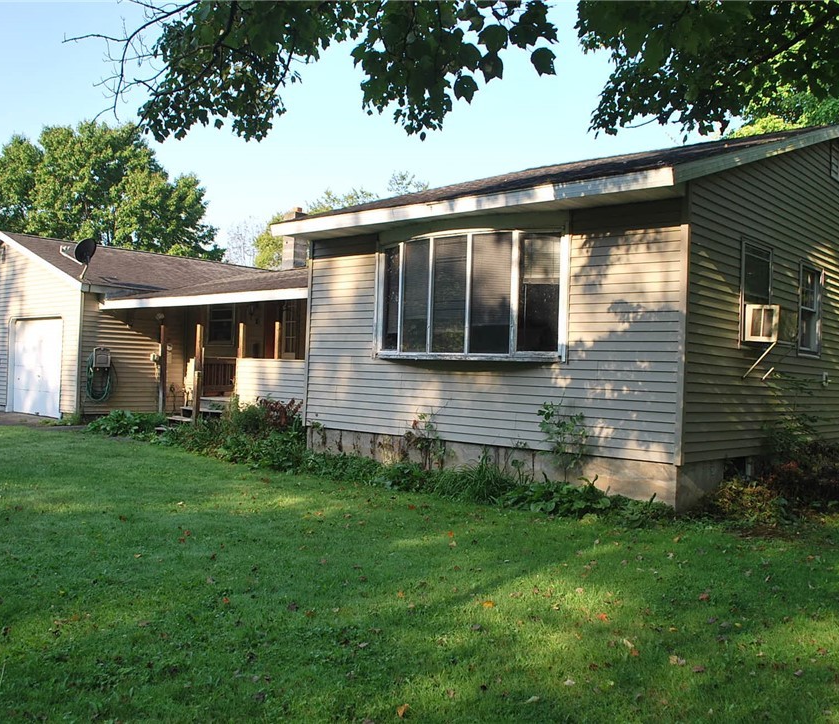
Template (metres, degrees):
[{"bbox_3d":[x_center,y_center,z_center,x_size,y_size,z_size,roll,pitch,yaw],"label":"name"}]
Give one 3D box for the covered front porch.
[{"bbox_3d":[-3.253,-0.080,14.897,6.900,2.830,2.200,1,-1,42],"label":"covered front porch"}]

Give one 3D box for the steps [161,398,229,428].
[{"bbox_3d":[-4.012,1.010,14.581,1.360,0.620,0.900,1,-1,42],"label":"steps"}]

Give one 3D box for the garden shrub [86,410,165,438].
[{"bbox_3d":[-5.171,1.039,14.300,1.450,0.420,1.200,1,-1,42],"label":"garden shrub"}]

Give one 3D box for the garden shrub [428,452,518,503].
[{"bbox_3d":[0.556,1.131,8.350,0.950,0.460,0.850,1,-1,42],"label":"garden shrub"}]

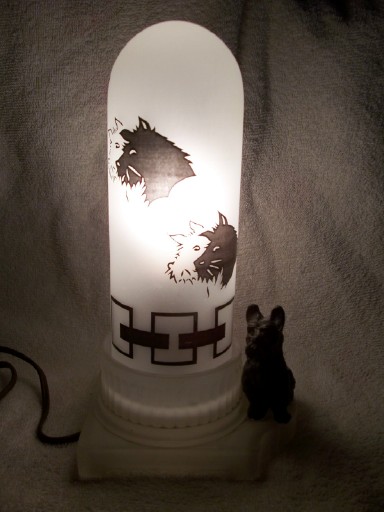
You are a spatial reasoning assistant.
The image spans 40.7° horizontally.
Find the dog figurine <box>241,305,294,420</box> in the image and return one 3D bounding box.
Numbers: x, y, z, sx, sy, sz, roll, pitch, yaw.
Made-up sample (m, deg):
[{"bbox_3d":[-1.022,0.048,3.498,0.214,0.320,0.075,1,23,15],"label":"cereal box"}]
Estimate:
[{"bbox_3d":[0.059,0.069,0.373,0.039,0.081,0.051,5,17,11],"label":"dog figurine"}]

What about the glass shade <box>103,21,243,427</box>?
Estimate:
[{"bbox_3d":[-0.012,-0.022,0.345,0.103,0.247,0.103,1,17,0],"label":"glass shade"}]

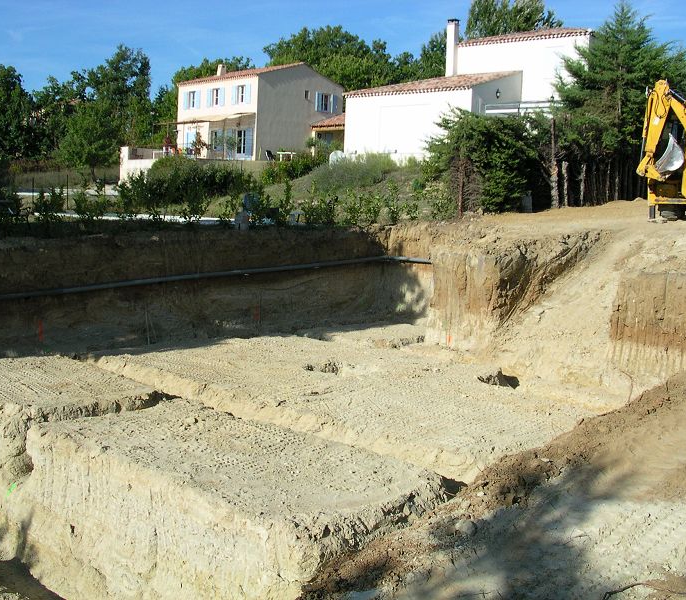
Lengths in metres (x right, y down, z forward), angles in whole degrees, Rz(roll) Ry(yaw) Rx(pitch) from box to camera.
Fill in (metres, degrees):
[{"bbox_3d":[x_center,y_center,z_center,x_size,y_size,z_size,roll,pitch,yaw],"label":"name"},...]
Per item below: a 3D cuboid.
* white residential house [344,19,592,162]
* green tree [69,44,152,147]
[{"bbox_3d":[7.931,-11.098,46.535,12.080,7.710,9.790,8,9,42],"label":"white residential house"},{"bbox_3d":[-16.314,-14.174,60.000,5.580,7.280,5.500,2,7,0],"label":"green tree"}]

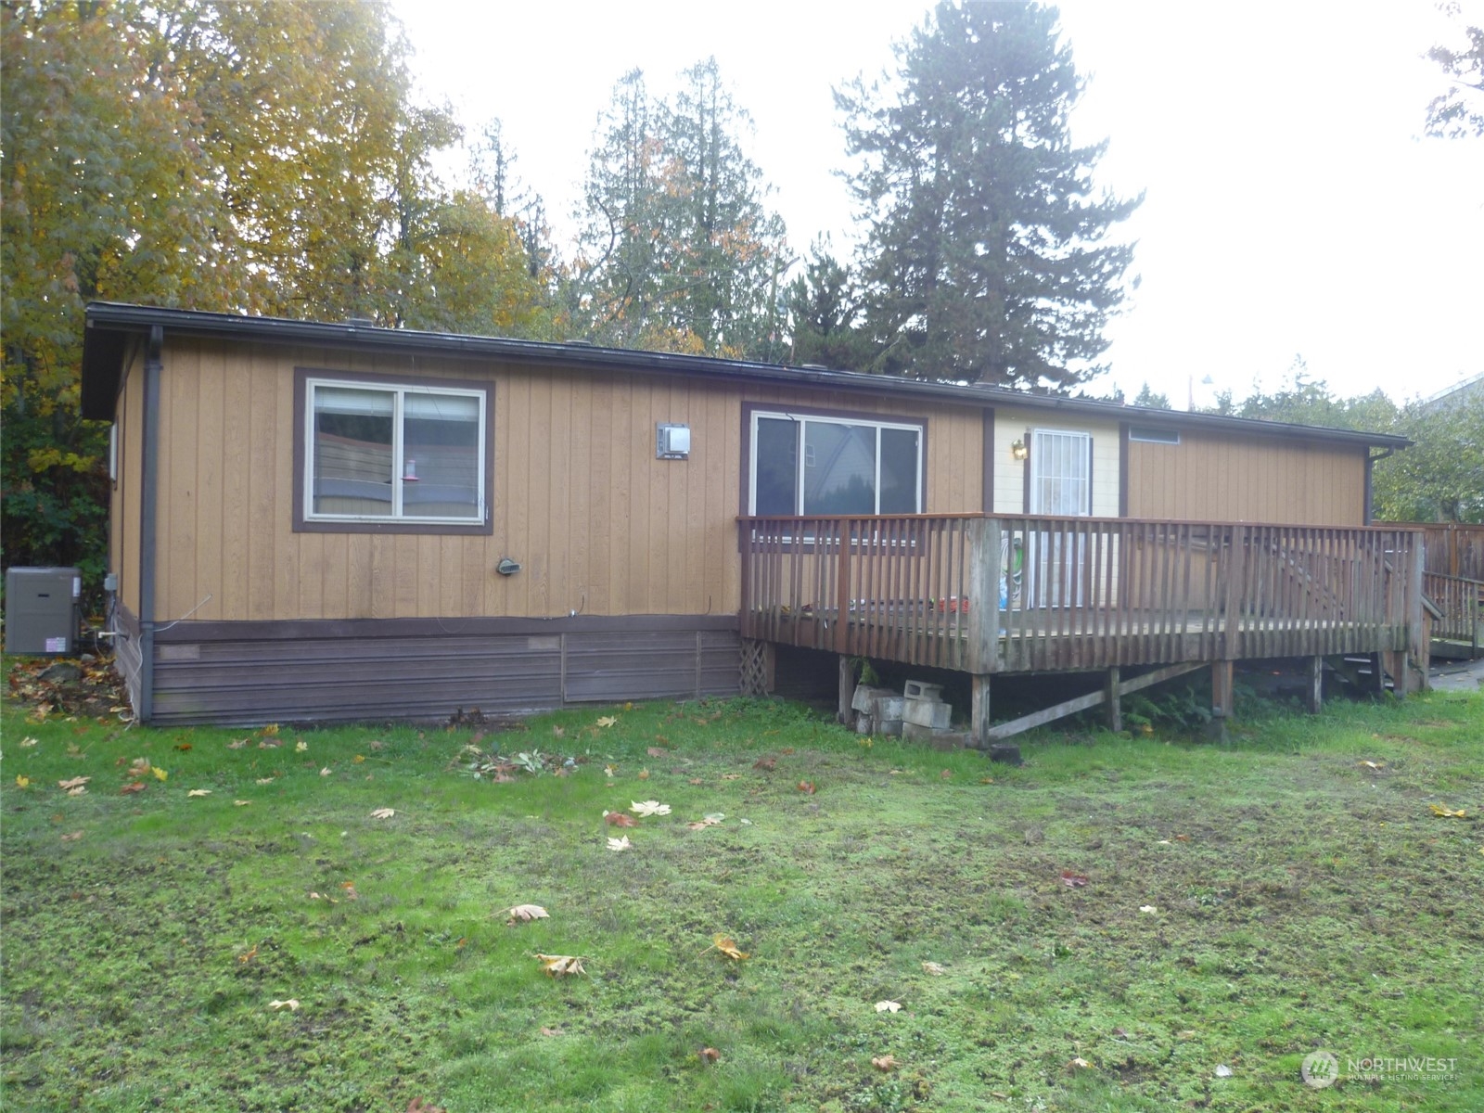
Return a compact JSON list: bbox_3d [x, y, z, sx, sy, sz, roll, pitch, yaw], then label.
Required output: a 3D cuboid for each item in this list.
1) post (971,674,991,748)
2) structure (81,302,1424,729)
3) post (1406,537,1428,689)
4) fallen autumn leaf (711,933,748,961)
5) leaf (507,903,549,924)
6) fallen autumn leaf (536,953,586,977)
[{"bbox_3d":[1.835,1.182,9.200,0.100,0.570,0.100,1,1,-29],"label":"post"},{"bbox_3d":[0.533,-0.307,16.084,16.400,3.350,7.200,1,1,-29],"label":"structure"},{"bbox_3d":[6.605,0.562,11.750,0.100,1.540,0.100,1,1,-29],"label":"post"},{"bbox_3d":[-0.046,1.462,4.500,0.140,0.060,0.130,1,1,0],"label":"fallen autumn leaf"},{"bbox_3d":[-0.861,1.437,4.830,0.160,0.050,0.120,1,1,0],"label":"leaf"},{"bbox_3d":[-0.643,1.454,4.270,0.170,0.050,0.130,1,1,0],"label":"fallen autumn leaf"}]

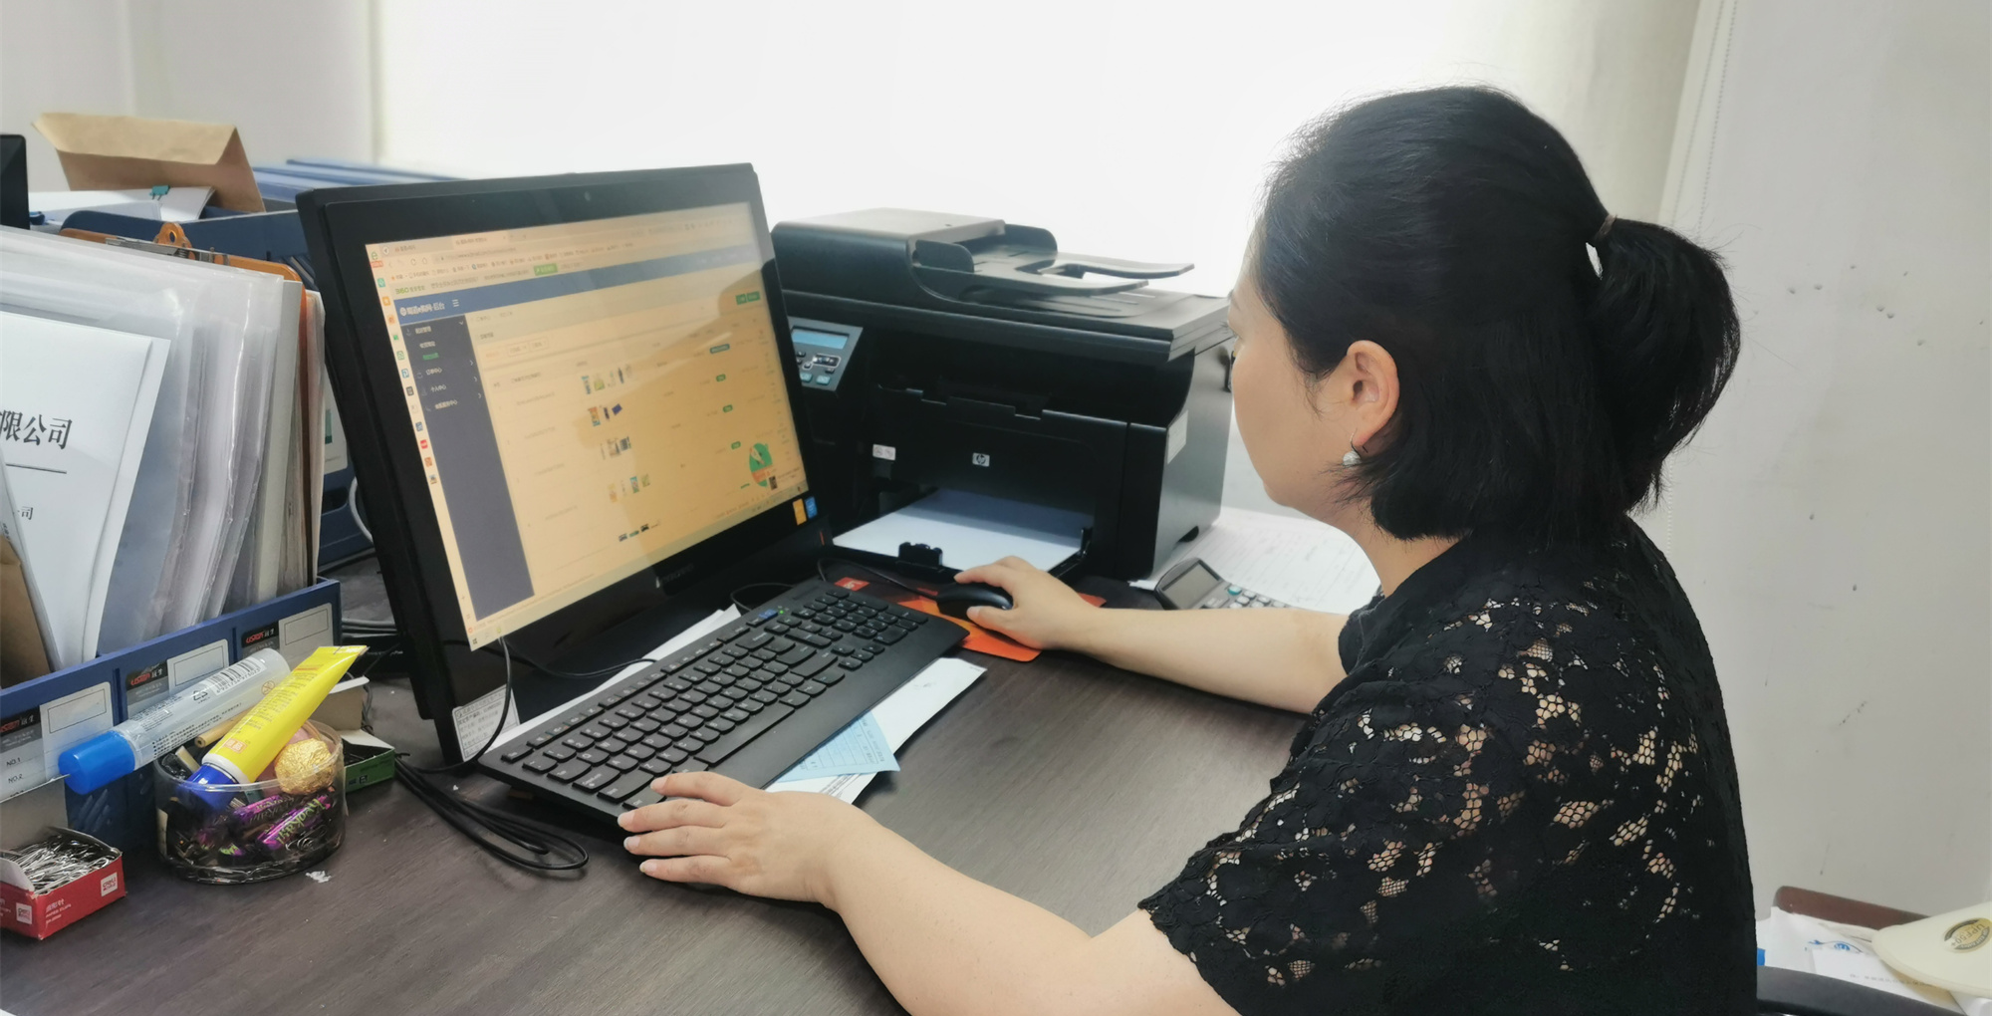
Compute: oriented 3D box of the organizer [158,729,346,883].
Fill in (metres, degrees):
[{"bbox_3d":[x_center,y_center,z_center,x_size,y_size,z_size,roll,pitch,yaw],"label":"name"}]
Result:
[{"bbox_3d":[-0.435,0.169,0.912,0.100,0.060,0.100,4,16,0],"label":"organizer"}]

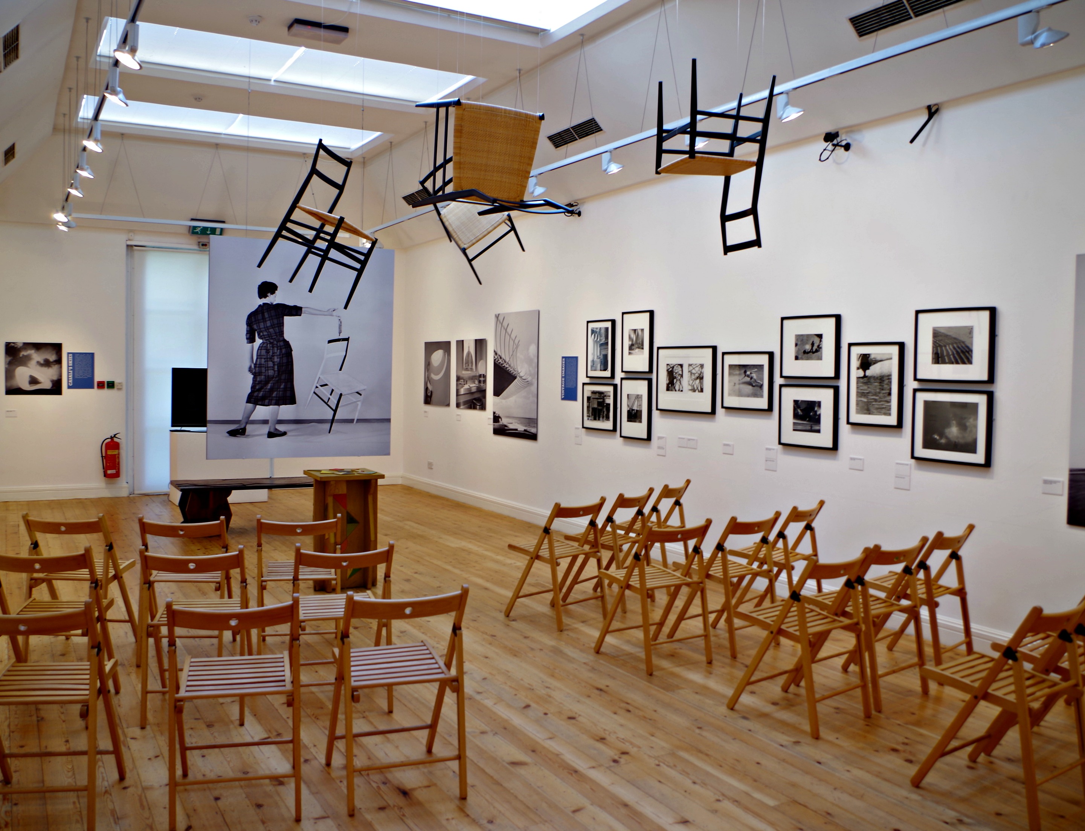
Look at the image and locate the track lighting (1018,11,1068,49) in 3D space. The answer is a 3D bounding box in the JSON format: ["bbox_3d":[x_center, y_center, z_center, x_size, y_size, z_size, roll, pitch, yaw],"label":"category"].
[{"bbox_3d":[2.142,-1.650,4.020,0.160,0.150,0.130,-1,3,-30],"label":"track lighting"}]

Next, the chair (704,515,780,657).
[{"bbox_3d":[1.046,0.917,5.384,0.435,0.770,0.500,-1,4,-41],"label":"chair"}]

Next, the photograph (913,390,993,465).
[{"bbox_3d":[2.340,0.065,5.371,0.030,0.420,0.505,-1,3,-30],"label":"photograph"}]

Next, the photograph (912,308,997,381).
[{"bbox_3d":[2.385,-0.403,5.436,0.030,0.421,0.506,-1,3,-30],"label":"photograph"}]

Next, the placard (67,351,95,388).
[{"bbox_3d":[-5.431,-0.522,11.051,0.295,0.420,0.010,-1,3,-30],"label":"placard"}]

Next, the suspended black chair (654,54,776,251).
[{"bbox_3d":[0.844,-1.250,4.656,0.465,0.830,0.415,3,2,-17],"label":"suspended black chair"}]

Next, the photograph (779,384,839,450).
[{"bbox_3d":[1.816,0.006,6.412,0.030,0.422,0.510,-1,3,-30],"label":"photograph"}]

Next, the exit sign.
[{"bbox_3d":[-3.988,-2.227,11.117,0.375,0.170,0.080,-1,3,-30],"label":"exit sign"}]

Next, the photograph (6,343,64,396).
[{"bbox_3d":[-5.739,-0.523,10.591,0.590,0.595,0.020,-1,3,-30],"label":"photograph"}]

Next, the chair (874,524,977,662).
[{"bbox_3d":[1.981,0.954,4.986,0.500,0.770,0.435,4,4,45],"label":"chair"}]

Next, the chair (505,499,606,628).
[{"bbox_3d":[0.087,0.887,5.873,0.505,0.775,0.432,3,3,45],"label":"chair"}]

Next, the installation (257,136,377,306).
[{"bbox_3d":[-1.251,-1.129,5.564,0.450,0.830,0.410,26,1,21],"label":"installation"}]

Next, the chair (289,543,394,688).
[{"bbox_3d":[-0.922,0.934,4.361,0.435,0.770,0.500,0,3,-14],"label":"chair"}]

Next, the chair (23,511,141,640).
[{"bbox_3d":[-2.451,0.879,5.008,0.435,0.770,0.500,1,3,1],"label":"chair"}]

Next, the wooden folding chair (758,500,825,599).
[{"bbox_3d":[1.451,0.903,5.824,0.500,0.770,0.435,3,4,39],"label":"wooden folding chair"}]

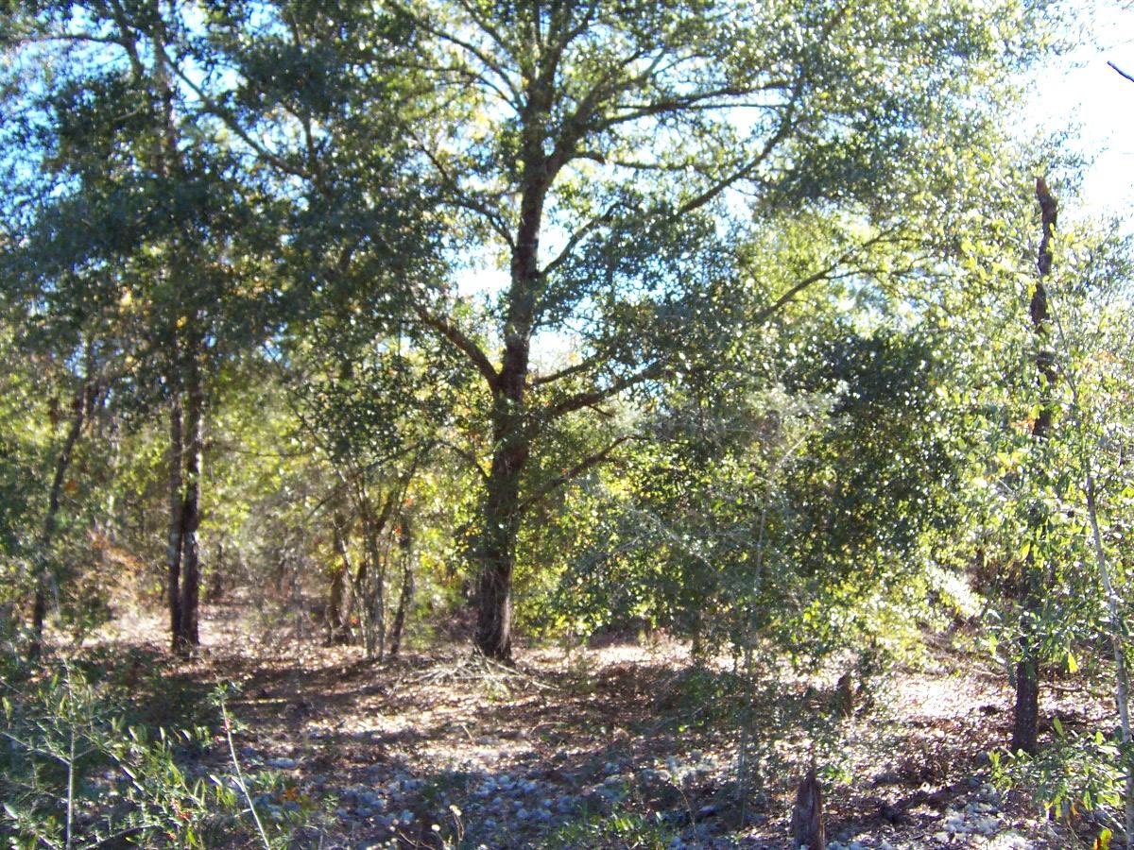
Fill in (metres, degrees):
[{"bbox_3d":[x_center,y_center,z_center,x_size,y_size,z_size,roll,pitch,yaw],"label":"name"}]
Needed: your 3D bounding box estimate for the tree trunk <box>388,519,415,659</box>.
[{"bbox_3d":[-2.162,2.084,14.091,0.320,1.830,0.220,0,-6,0],"label":"tree trunk"}]

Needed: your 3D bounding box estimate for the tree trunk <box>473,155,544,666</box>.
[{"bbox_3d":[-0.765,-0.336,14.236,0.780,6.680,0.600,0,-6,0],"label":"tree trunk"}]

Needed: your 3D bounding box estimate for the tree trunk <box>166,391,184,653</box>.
[{"bbox_3d":[-5.330,1.294,14.711,0.200,3.530,0.180,0,-6,0],"label":"tree trunk"}]

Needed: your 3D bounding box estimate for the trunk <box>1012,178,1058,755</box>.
[{"bbox_3d":[3.574,0.235,8.253,0.300,4.360,0.250,0,-6,0],"label":"trunk"}]

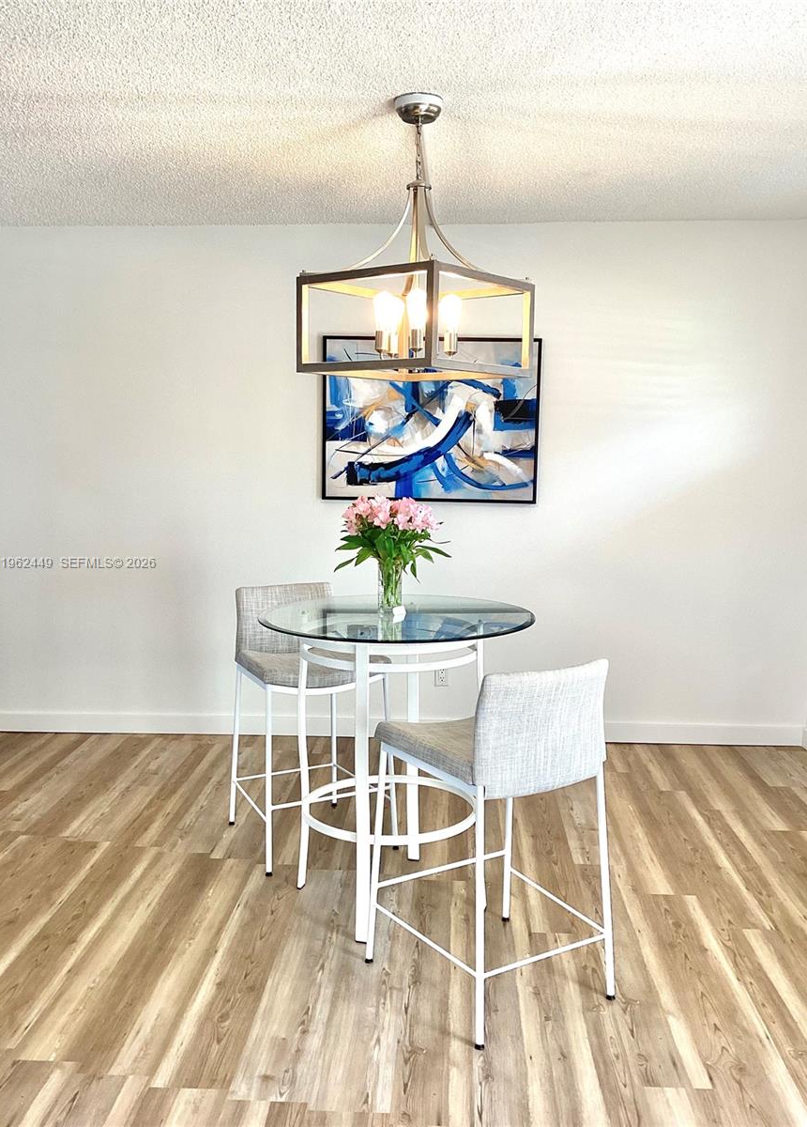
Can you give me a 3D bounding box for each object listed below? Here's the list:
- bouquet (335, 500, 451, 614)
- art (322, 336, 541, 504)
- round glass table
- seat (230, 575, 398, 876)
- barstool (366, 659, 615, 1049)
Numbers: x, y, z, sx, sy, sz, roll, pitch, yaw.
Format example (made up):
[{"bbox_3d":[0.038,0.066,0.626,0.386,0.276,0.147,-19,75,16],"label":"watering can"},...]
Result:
[{"bbox_3d":[-0.036,-0.027,3.117,0.340,0.360,0.290,0,7,0],"label":"bouquet"},{"bbox_3d":[0.127,-0.671,4.737,1.014,0.762,0.035,1,7,3],"label":"art"},{"bbox_3d":[-0.027,0.604,3.140,0.850,0.910,0.850,0,7,0],"label":"round glass table"},{"bbox_3d":[-0.347,0.551,3.634,0.490,0.900,0.510,-3,7,-27],"label":"seat"},{"bbox_3d":[0.235,0.665,2.662,0.490,0.900,0.510,-4,8,-31],"label":"barstool"}]

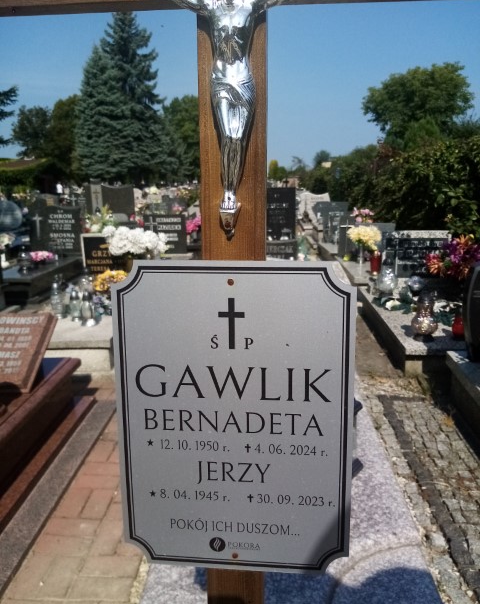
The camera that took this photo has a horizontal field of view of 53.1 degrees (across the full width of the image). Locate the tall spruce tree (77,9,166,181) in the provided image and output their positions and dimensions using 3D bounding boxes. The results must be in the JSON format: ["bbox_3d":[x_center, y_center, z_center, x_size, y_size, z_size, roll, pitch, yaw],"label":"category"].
[{"bbox_3d":[-9.178,-15.335,37.302,6.970,12.711,6.970,1,15,3],"label":"tall spruce tree"}]

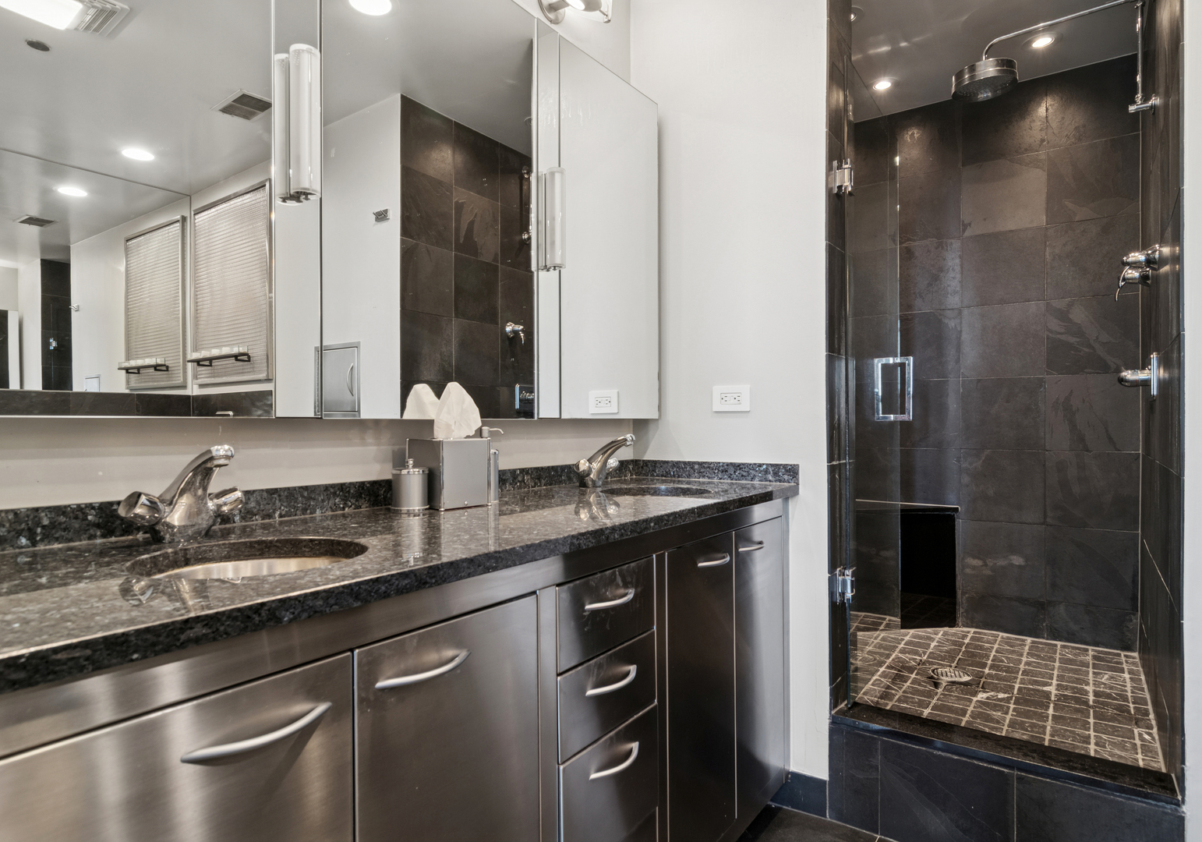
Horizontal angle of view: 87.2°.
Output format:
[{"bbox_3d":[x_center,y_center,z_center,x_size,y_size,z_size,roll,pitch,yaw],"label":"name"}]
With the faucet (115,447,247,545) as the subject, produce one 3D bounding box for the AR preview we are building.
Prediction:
[{"bbox_3d":[-0.605,0.110,0.955,0.195,0.150,0.168,0,0,38],"label":"faucet"}]

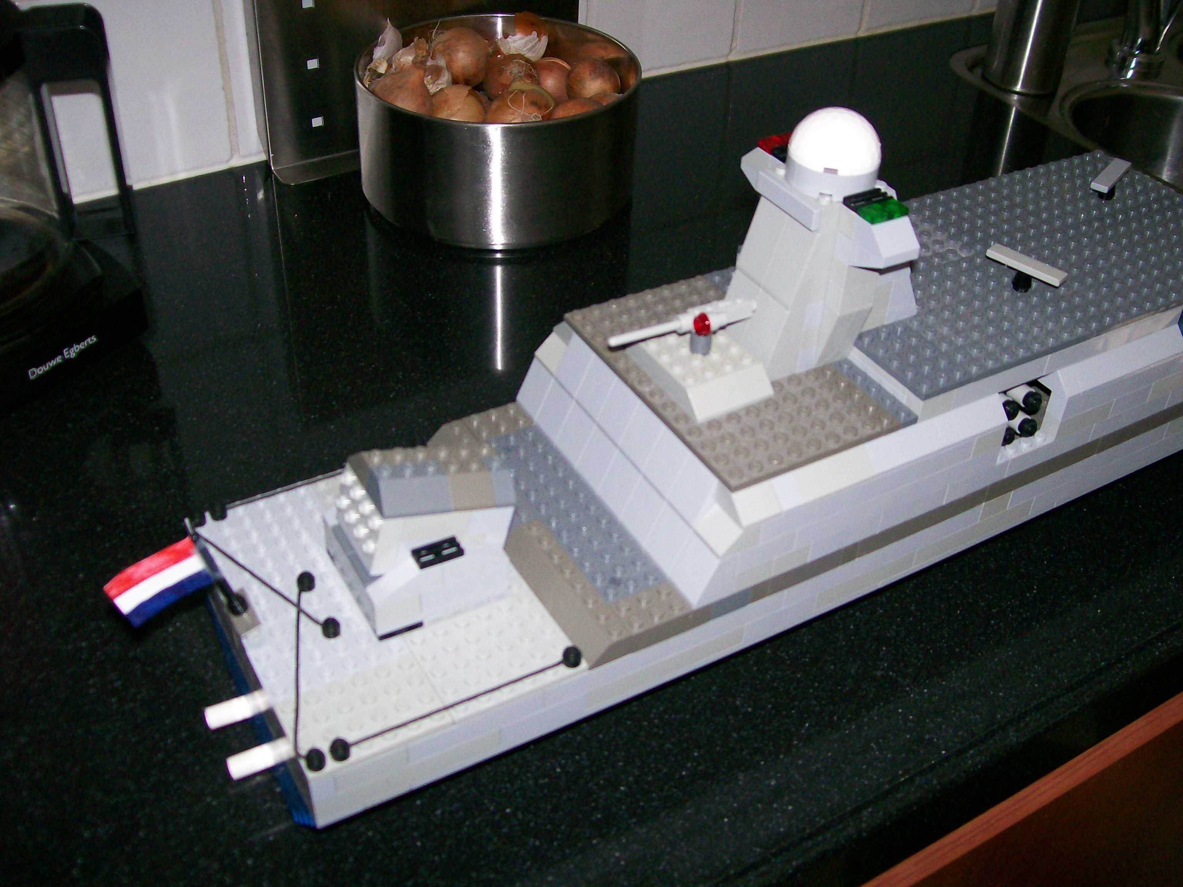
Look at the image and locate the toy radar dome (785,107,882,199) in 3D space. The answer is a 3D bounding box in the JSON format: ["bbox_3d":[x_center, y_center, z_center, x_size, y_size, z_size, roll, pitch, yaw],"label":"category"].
[{"bbox_3d":[0.082,-0.100,0.410,0.032,0.025,0.032,2,40,-1],"label":"toy radar dome"}]

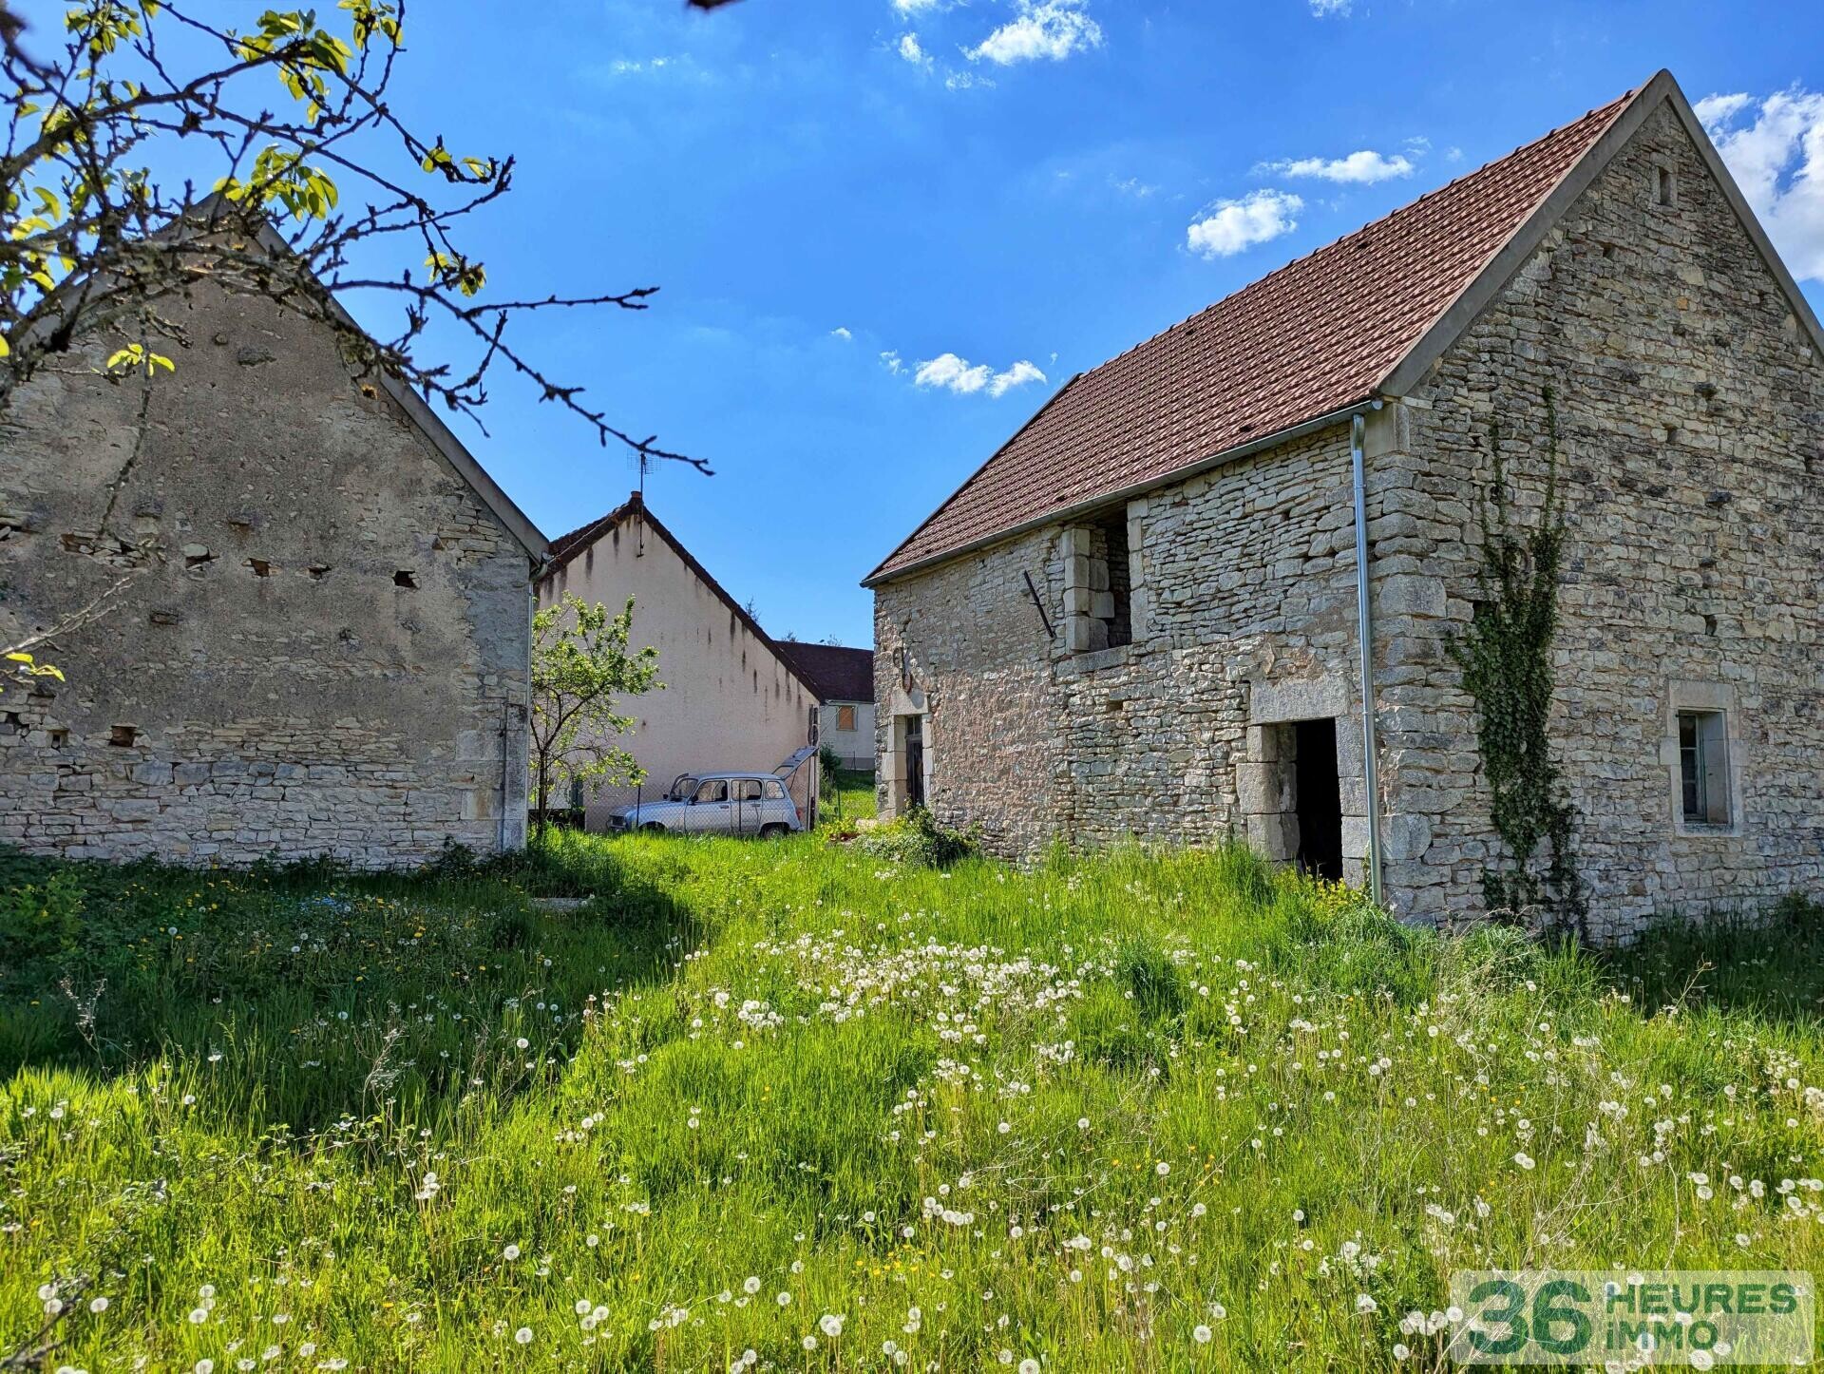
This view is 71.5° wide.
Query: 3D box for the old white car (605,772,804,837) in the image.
[{"bbox_3d":[-4.038,2.491,24.943,3.670,1.530,1.500,2,-5,-25],"label":"old white car"}]

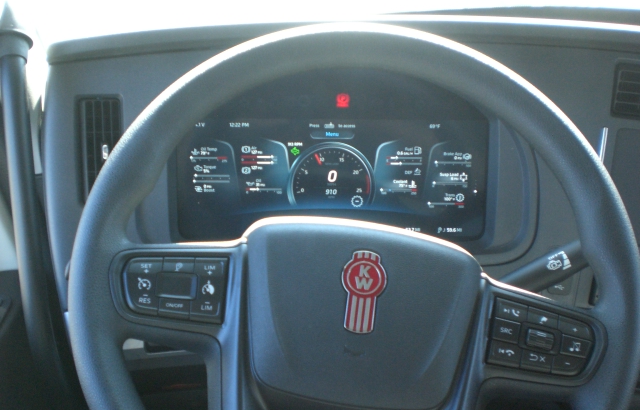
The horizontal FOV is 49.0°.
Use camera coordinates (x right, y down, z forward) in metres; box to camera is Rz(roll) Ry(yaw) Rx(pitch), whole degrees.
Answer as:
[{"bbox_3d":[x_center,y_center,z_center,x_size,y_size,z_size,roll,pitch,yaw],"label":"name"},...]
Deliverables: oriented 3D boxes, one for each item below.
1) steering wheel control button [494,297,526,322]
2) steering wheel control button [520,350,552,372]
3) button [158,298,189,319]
[{"bbox_3d":[0.154,0.086,0.566,0.027,0.018,0.006,10,-15,3],"label":"steering wheel control button"},{"bbox_3d":[0.170,0.124,0.553,0.025,0.013,0.007,12,-19,0],"label":"steering wheel control button"},{"bbox_3d":[-0.113,0.081,0.547,0.024,0.014,0.007,4,-19,-3],"label":"button"}]

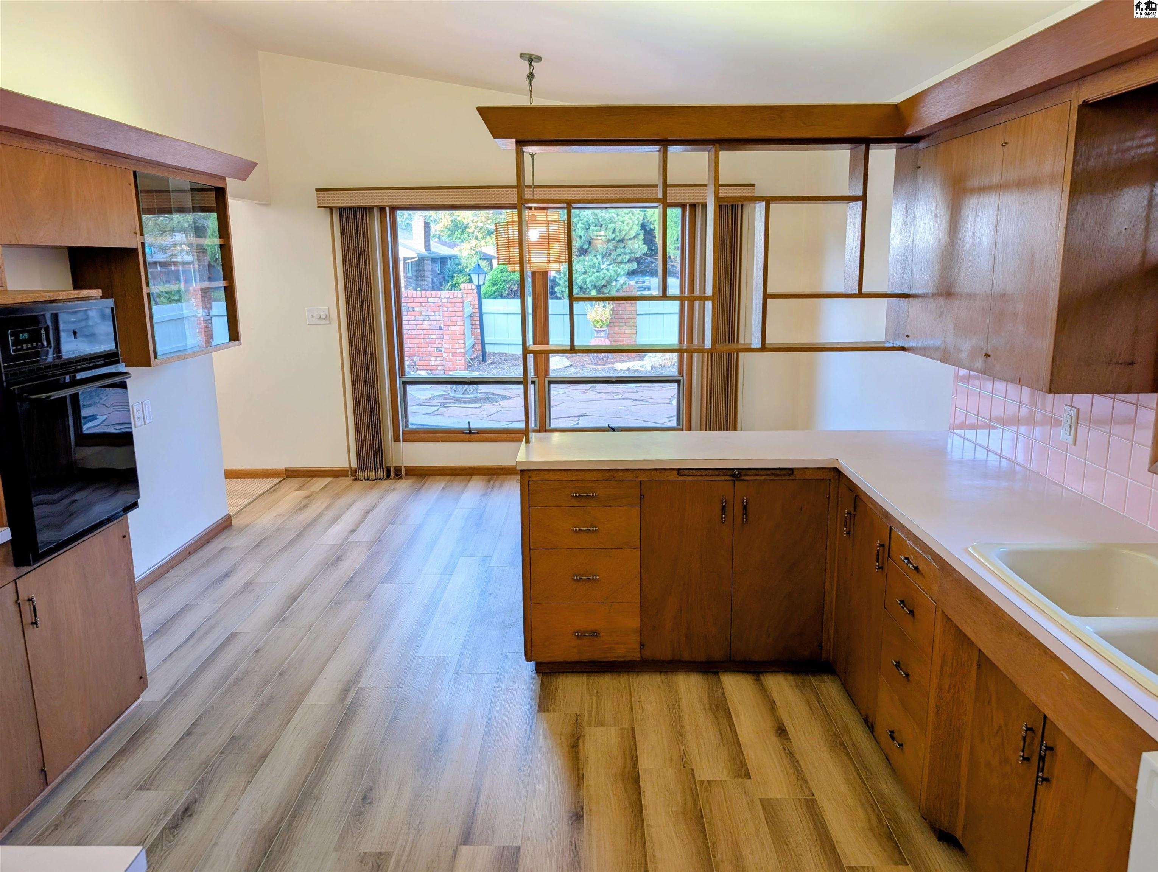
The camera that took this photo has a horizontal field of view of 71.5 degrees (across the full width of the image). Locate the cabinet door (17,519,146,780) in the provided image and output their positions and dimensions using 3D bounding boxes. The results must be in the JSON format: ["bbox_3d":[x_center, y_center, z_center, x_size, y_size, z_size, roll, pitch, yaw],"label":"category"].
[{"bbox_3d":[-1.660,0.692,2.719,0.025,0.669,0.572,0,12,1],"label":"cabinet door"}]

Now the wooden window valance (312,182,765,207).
[{"bbox_3d":[-0.326,-1.790,6.008,3.250,0.138,0.140,0,12,1],"label":"wooden window valance"}]

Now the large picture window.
[{"bbox_3d":[-0.300,-0.869,6.257,2.350,1.810,0.100,0,12,1],"label":"large picture window"}]

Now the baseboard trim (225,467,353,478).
[{"bbox_3d":[-2.370,0.297,6.564,1.045,0.085,0.020,0,12,1],"label":"baseboard trim"}]

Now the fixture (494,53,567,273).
[{"bbox_3d":[-0.294,-1.634,4.894,0.445,1.255,0.445,0,12,1],"label":"fixture"}]

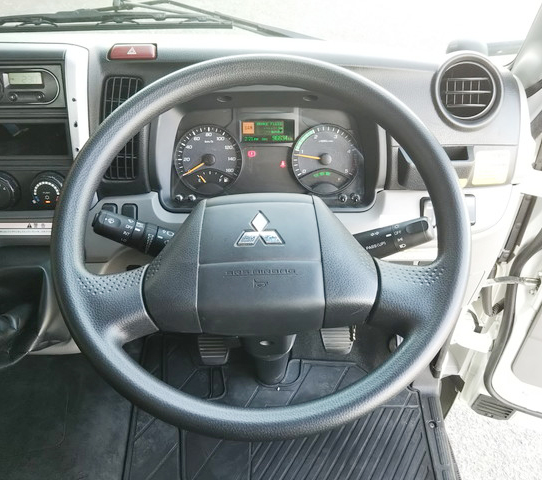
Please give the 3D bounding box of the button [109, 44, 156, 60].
[{"bbox_3d":[-0.173,-0.236,0.697,0.058,0.020,0.018,0,9,0],"label":"button"}]

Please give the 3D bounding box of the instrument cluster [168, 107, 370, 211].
[{"bbox_3d":[-0.003,-0.110,0.745,0.264,0.137,0.050,0,8,0],"label":"instrument cluster"}]

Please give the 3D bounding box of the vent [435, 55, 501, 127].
[{"bbox_3d":[0.246,-0.187,0.695,0.080,0.085,0.030,0,11,1],"label":"vent"}]

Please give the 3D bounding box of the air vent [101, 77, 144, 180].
[{"bbox_3d":[-0.190,-0.142,0.708,0.050,0.131,0.028,0,9,-4],"label":"air vent"}]

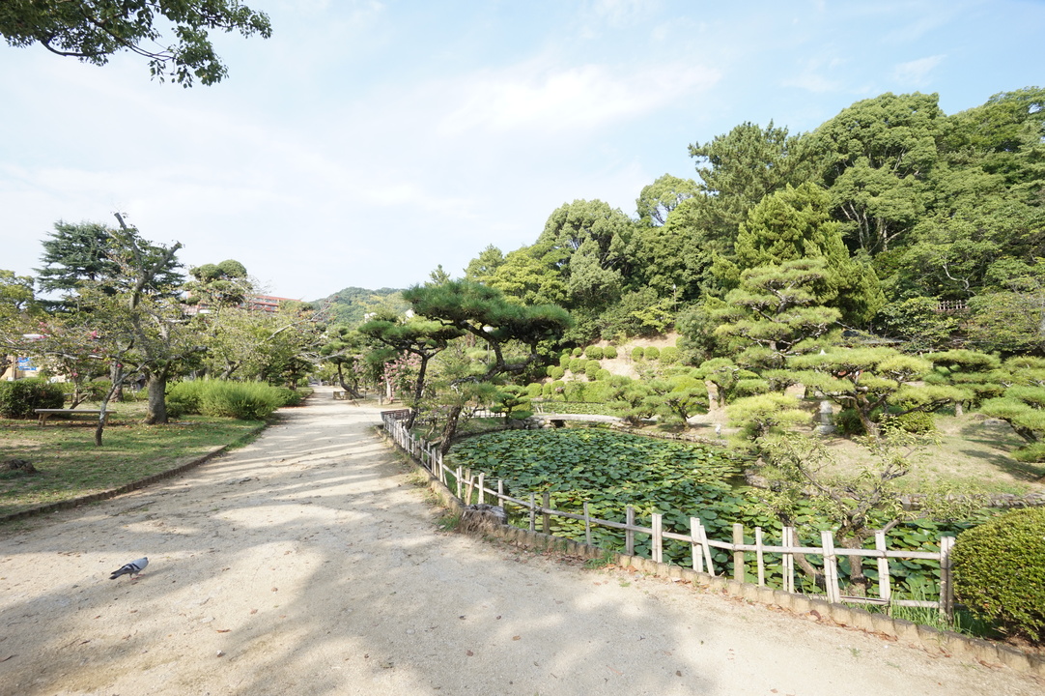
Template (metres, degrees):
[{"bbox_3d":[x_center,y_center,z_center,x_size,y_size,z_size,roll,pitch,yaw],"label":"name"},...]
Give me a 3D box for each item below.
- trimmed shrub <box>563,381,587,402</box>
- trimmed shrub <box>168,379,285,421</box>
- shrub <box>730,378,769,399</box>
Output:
[{"bbox_3d":[3.580,2.980,29.500,1.550,1.400,1.300,0,-4,5],"label":"trimmed shrub"},{"bbox_3d":[-10.850,1.820,15.600,3.600,1.350,2.000,0,-4,-5],"label":"trimmed shrub"},{"bbox_3d":[10.300,1.900,19.700,1.550,1.000,1.350,-1,-4,15],"label":"shrub"}]

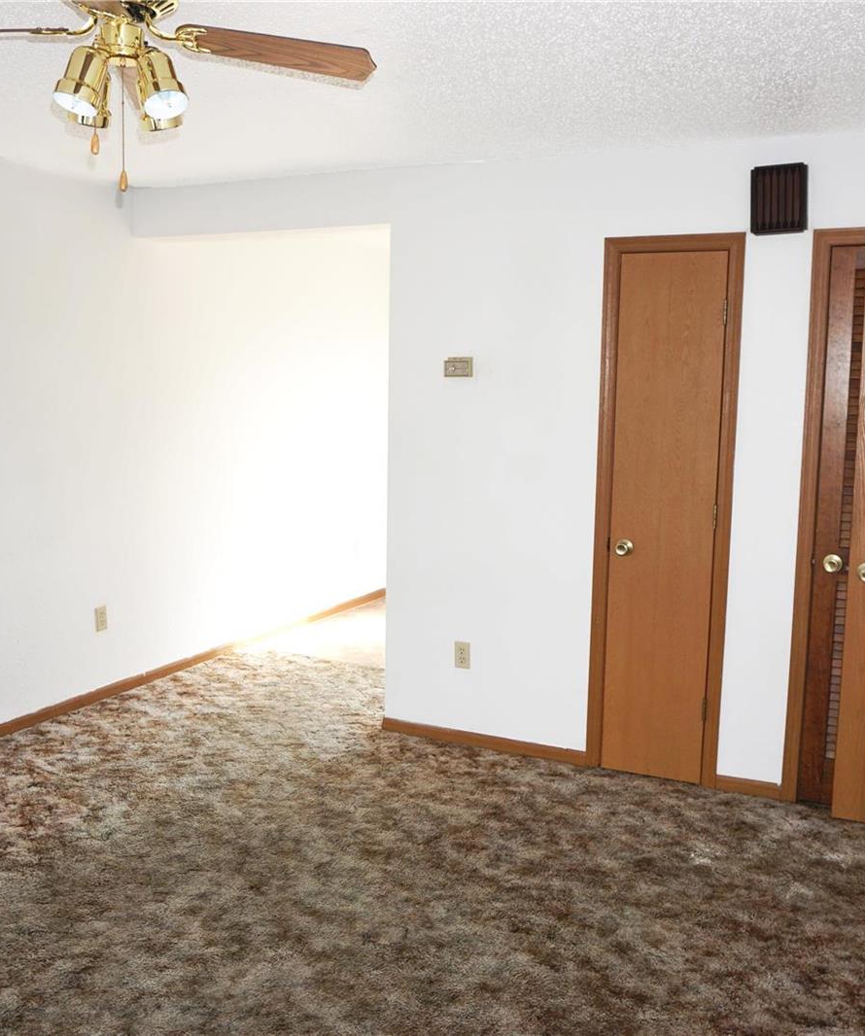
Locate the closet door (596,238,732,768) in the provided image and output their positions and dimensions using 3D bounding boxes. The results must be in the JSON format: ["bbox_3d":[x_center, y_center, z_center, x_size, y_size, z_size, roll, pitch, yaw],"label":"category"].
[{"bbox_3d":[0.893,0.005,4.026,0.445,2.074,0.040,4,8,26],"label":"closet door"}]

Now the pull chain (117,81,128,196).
[{"bbox_3d":[-0.629,-0.782,2.110,0.017,0.235,0.017,4,8,26],"label":"pull chain"}]

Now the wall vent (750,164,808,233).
[{"bbox_3d":[1.238,-1.135,3.699,0.192,0.242,0.025,4,8,26],"label":"wall vent"}]

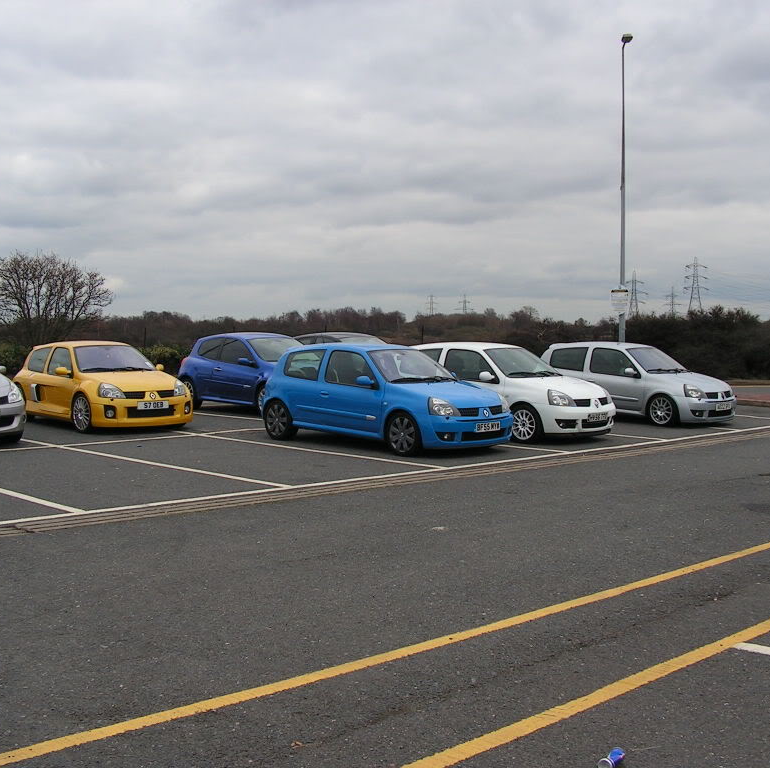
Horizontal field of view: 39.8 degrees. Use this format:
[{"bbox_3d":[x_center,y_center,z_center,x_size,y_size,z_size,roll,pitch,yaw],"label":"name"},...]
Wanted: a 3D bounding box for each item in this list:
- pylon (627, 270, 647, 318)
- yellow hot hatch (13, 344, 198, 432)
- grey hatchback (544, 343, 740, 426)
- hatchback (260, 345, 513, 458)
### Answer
[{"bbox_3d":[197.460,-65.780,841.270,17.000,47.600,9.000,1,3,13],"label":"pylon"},{"bbox_3d":[-4.764,0.018,17.944,1.840,1.360,3.840,-2,4,-39],"label":"yellow hot hatch"},{"bbox_3d":[4.695,-0.043,20.095,1.690,1.420,3.815,-3,4,-43],"label":"grey hatchback"},{"bbox_3d":[-0.019,0.148,15.123,3.815,1.420,1.690,3,4,43],"label":"hatchback"}]

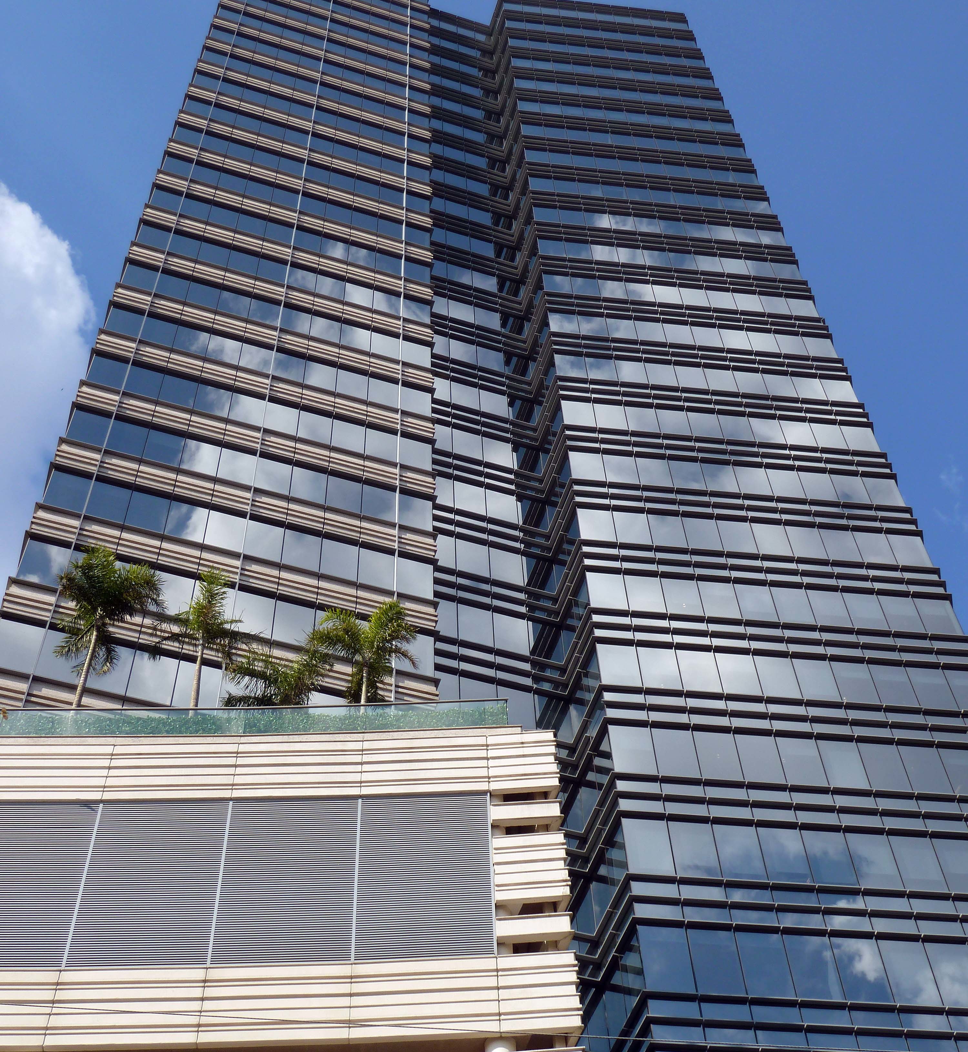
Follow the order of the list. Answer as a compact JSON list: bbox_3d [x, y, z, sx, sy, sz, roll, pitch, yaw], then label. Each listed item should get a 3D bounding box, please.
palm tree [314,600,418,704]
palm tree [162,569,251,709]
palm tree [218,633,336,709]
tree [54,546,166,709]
[{"bbox_3d":[-2.974,3.948,41.005,2.640,4.820,2.640,-1,-56,-1],"label":"palm tree"},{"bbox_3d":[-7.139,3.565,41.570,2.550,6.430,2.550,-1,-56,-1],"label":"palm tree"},{"bbox_3d":[-5.180,4.580,40.787,2.810,3.880,2.810,-1,-56,-1],"label":"palm tree"},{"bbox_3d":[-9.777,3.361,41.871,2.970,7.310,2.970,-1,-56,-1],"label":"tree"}]

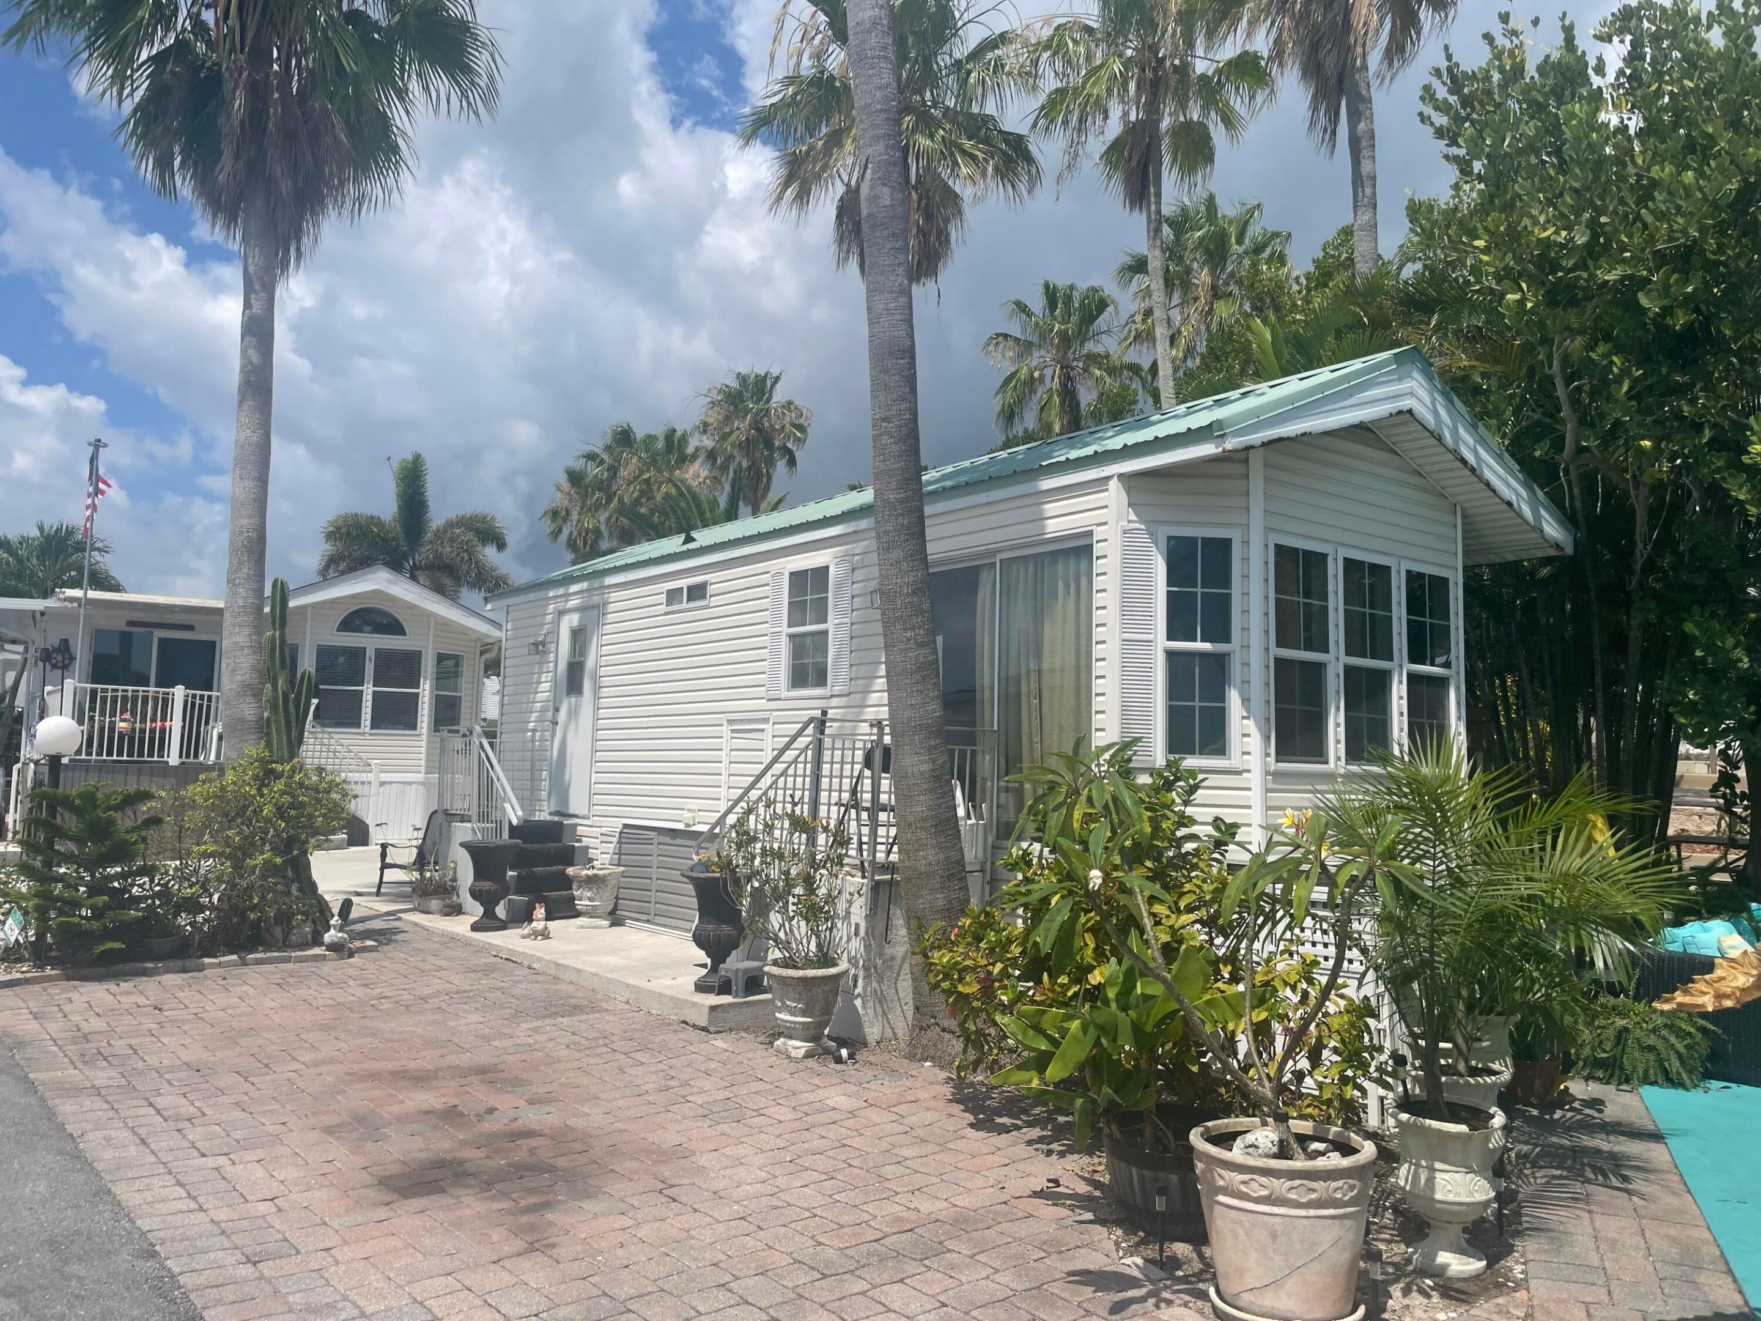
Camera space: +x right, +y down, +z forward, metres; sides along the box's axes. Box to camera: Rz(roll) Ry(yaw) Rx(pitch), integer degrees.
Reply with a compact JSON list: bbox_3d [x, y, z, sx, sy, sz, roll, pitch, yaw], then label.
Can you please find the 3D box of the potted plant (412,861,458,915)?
[{"bbox_3d":[-4.109,2.089,12.200,0.410,0.480,0.400,3,-6,-18],"label":"potted plant"}]

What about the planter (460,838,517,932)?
[{"bbox_3d":[-3.252,1.856,11.000,0.480,0.760,0.480,3,-6,-16],"label":"planter"}]

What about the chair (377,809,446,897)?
[{"bbox_3d":[-4.723,1.926,13.518,0.600,0.930,0.660,-3,-6,38],"label":"chair"}]

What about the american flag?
[{"bbox_3d":[-9.469,-1.991,16.000,0.360,1.050,0.300,5,-7,-31],"label":"american flag"}]

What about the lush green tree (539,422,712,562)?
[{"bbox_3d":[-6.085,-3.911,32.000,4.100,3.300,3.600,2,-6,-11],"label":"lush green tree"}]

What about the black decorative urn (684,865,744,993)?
[{"bbox_3d":[-0.982,1.616,8.034,0.441,0.751,0.441,2,-5,-7],"label":"black decorative urn"}]

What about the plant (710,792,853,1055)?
[{"bbox_3d":[-0.507,1.400,7.073,0.745,1.331,0.700,1,-5,-4],"label":"plant"}]

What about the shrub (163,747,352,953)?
[{"bbox_3d":[-4.612,1.375,9.850,1.270,1.480,1.200,4,-6,-25],"label":"shrub"}]

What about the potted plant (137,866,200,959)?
[{"bbox_3d":[-5.108,1.799,9.502,0.453,0.664,0.450,4,-6,-28],"label":"potted plant"}]

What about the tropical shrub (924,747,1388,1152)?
[{"bbox_3d":[1.103,1.153,5.371,1.800,1.589,1.300,0,-5,11],"label":"tropical shrub"}]

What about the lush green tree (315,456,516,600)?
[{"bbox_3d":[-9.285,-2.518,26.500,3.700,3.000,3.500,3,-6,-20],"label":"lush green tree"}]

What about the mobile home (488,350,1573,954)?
[{"bbox_3d":[0.210,0.375,11.847,3.940,4.067,9.869,5,-6,-38],"label":"mobile home"}]

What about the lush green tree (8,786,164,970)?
[{"bbox_3d":[-5.590,1.467,9.300,1.000,1.260,1.000,5,-7,-30],"label":"lush green tree"}]

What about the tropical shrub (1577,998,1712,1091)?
[{"bbox_3d":[3.895,1.912,6.753,0.708,0.408,0.650,-2,-6,30],"label":"tropical shrub"}]

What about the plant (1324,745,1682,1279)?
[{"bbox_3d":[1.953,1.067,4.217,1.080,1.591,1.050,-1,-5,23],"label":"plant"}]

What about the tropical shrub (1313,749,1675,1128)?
[{"bbox_3d":[2.020,0.808,4.400,1.150,1.180,1.100,-1,-6,25],"label":"tropical shrub"}]

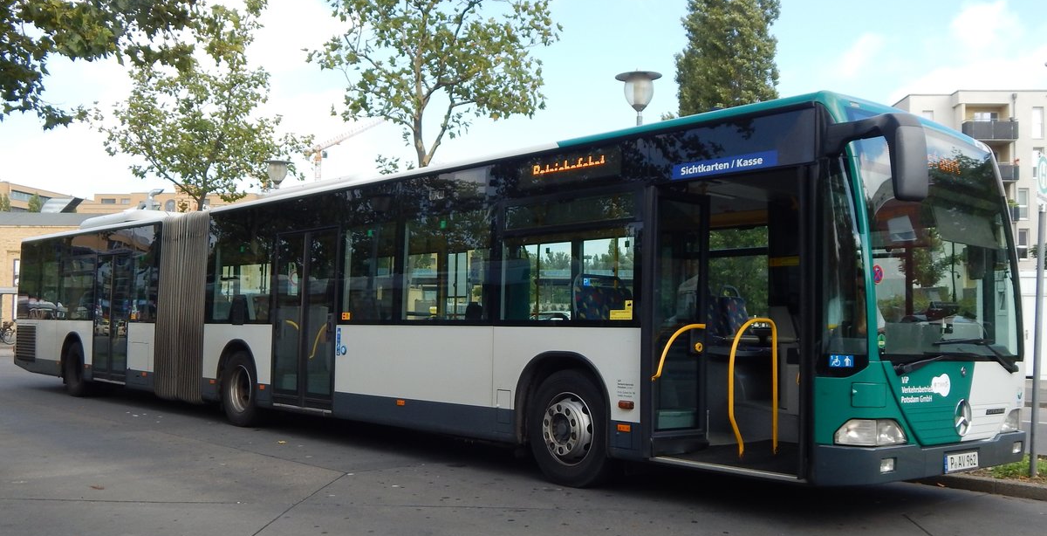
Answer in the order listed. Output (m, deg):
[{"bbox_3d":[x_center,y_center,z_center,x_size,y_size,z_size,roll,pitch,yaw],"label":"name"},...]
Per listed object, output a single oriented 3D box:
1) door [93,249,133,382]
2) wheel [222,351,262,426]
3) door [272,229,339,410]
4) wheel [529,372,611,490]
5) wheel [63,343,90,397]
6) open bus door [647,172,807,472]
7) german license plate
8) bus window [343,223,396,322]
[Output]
[{"bbox_3d":[-6.810,0.821,14.078,1.455,2.154,0.100,-3,-6,42],"label":"door"},{"bbox_3d":[-3.624,1.615,11.290,0.971,0.957,0.320,-3,-6,44],"label":"wheel"},{"bbox_3d":[-2.593,0.611,10.158,1.412,2.139,0.100,-3,-6,44],"label":"door"},{"bbox_3d":[0.465,1.377,7.354,0.971,0.957,0.300,-3,-6,44],"label":"wheel"},{"bbox_3d":[-7.811,1.841,15.103,0.971,0.957,0.320,-3,-6,42],"label":"wheel"},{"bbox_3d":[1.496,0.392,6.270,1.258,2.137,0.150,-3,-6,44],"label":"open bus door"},{"bbox_3d":[3.284,1.452,6.350,0.520,0.115,0.030,5,-6,-40],"label":"german license plate"},{"bbox_3d":[-1.667,0.060,9.285,1.075,1.085,0.050,-3,-6,44],"label":"bus window"}]

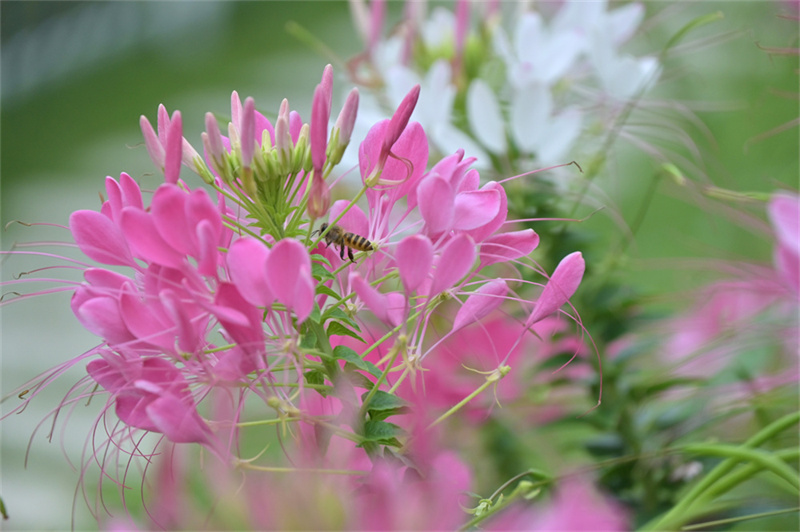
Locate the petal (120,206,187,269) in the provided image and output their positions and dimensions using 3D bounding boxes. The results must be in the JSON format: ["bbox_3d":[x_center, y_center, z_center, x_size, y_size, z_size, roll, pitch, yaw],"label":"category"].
[{"bbox_3d":[-0.056,-0.006,1.065,0.017,0.009,0.006,41,0,0],"label":"petal"}]

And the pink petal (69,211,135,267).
[{"bbox_3d":[-0.075,-0.007,1.180,0.020,0.011,0.005,38,-6,-6],"label":"pink petal"}]

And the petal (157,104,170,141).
[{"bbox_3d":[-0.051,-0.030,1.000,0.003,0.009,0.003,-7,0,0],"label":"petal"}]

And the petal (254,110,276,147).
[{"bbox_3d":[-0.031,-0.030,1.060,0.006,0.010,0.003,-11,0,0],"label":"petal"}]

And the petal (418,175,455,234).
[{"bbox_3d":[0.008,-0.014,1.065,0.008,0.014,0.003,-3,-3,9],"label":"petal"}]

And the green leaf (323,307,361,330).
[{"bbox_3d":[-0.012,0.011,0.995,0.009,0.003,0.004,31,25,10],"label":"green leaf"}]

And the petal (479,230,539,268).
[{"bbox_3d":[0.024,-0.004,1.000,0.013,0.006,0.003,-24,9,0],"label":"petal"}]

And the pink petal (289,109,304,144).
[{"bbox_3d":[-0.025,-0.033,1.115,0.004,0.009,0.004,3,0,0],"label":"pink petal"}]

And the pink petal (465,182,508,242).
[{"bbox_3d":[0.019,-0.012,1.000,0.007,0.014,0.003,22,0,0],"label":"pink petal"}]

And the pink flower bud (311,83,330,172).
[{"bbox_3d":[-0.019,-0.032,1.090,0.004,0.021,0.004,1,6,0],"label":"pink flower bud"}]

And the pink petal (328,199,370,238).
[{"bbox_3d":[-0.012,-0.010,1.110,0.010,0.011,0.005,-13,0,0],"label":"pink petal"}]

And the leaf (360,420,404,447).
[{"bbox_3d":[-0.004,0.039,1.080,0.010,0.004,0.006,-8,39,17],"label":"leaf"}]

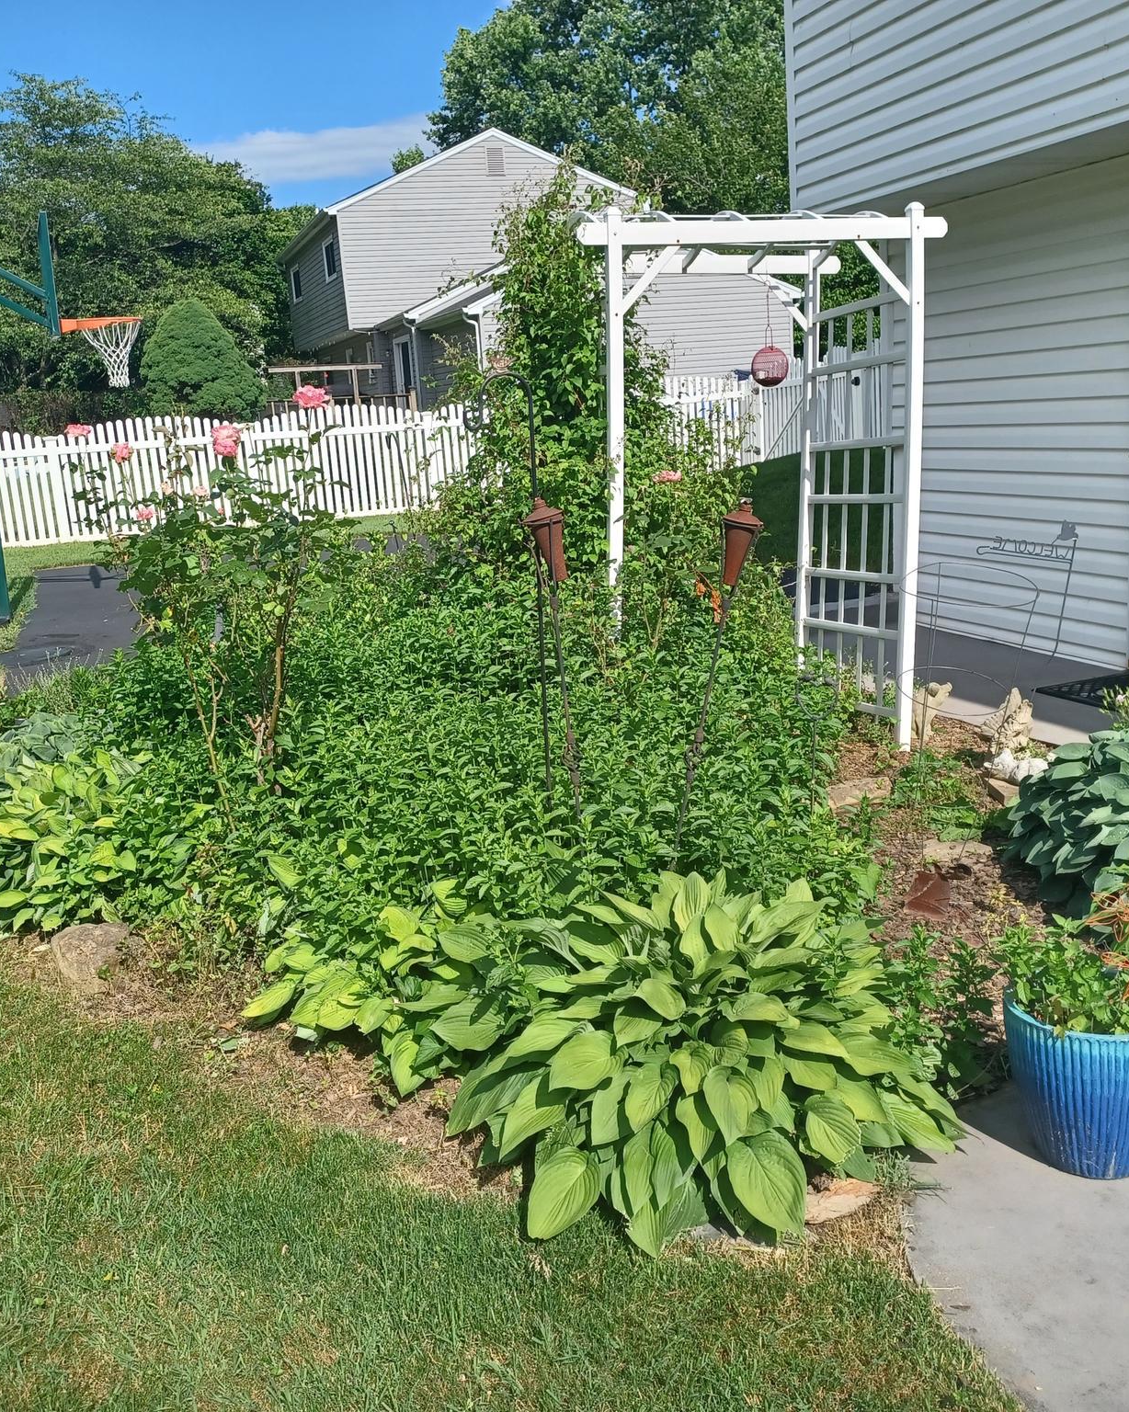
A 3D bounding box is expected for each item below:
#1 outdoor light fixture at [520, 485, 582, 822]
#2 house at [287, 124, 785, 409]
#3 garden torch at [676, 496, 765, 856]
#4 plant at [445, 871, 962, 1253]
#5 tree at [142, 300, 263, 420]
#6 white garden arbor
[{"bbox_3d":[0.001,-0.008,4.257,0.130,1.270,0.130,-7,12,1],"label":"outdoor light fixture"},{"bbox_3d":[-1.715,-10.274,33.537,8.400,7.300,15.600,-8,13,-18],"label":"house"},{"bbox_3d":[0.422,0.012,4.132,0.130,1.260,0.130,10,12,-3],"label":"garden torch"},{"bbox_3d":[0.259,0.649,2.934,1.060,0.510,0.950,-4,12,0],"label":"plant"},{"bbox_3d":[-5.762,-5.157,22.316,2.100,2.970,2.100,-4,12,0],"label":"tree"},{"bbox_3d":[0.689,-0.921,5.933,1.550,2.230,1.030,-6,10,-16],"label":"white garden arbor"}]

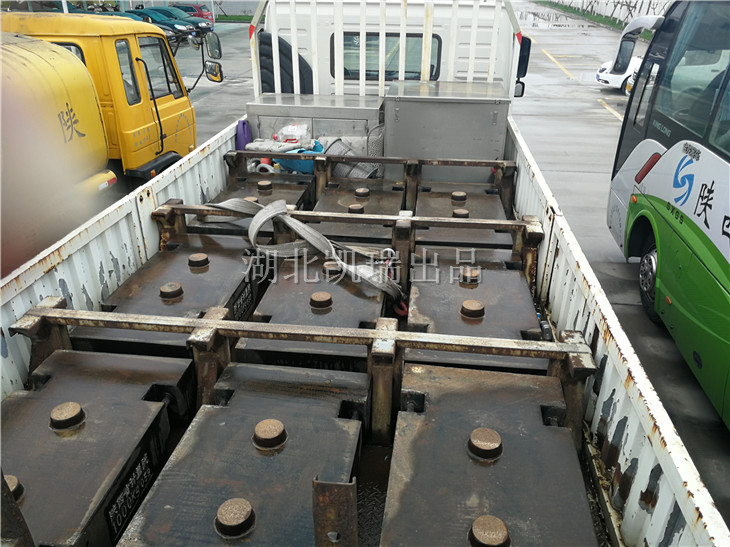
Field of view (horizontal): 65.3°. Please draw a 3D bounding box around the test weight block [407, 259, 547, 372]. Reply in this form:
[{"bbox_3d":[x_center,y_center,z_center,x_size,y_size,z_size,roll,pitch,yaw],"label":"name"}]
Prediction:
[{"bbox_3d":[0.477,0.113,2.570,0.531,0.100,1.029,3,27,6],"label":"test weight block"}]

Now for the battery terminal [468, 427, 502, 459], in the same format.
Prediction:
[{"bbox_3d":[0.355,0.497,1.673,0.098,0.034,0.098,3,27,7],"label":"battery terminal"}]

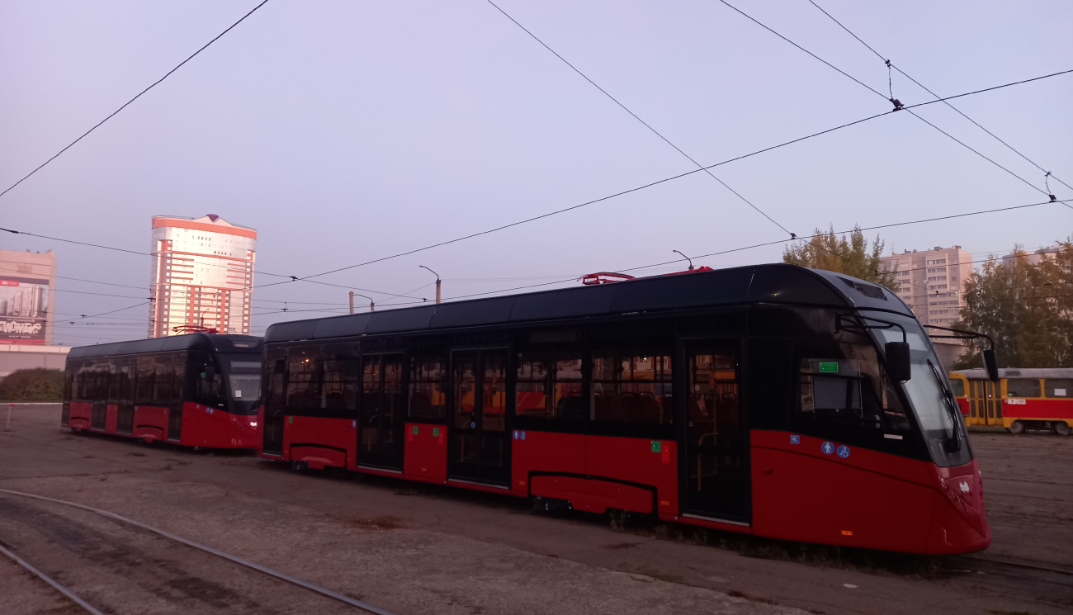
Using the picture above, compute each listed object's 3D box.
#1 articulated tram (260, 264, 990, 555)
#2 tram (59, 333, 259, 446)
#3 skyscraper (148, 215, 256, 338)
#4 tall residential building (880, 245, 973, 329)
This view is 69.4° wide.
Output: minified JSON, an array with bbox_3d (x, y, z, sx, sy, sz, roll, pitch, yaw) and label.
[{"bbox_3d":[-0.356,1.441,12.613,2.500,3.300,13.985,6,-8,-43],"label":"articulated tram"},{"bbox_3d":[-11.593,2.581,24.150,2.500,3.300,13.985,6,-8,-44],"label":"tram"},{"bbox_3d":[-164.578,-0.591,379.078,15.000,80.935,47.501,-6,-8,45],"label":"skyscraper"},{"bbox_3d":[139.446,5.901,275.494,14.361,50.159,26.596,6,-8,-44],"label":"tall residential building"}]

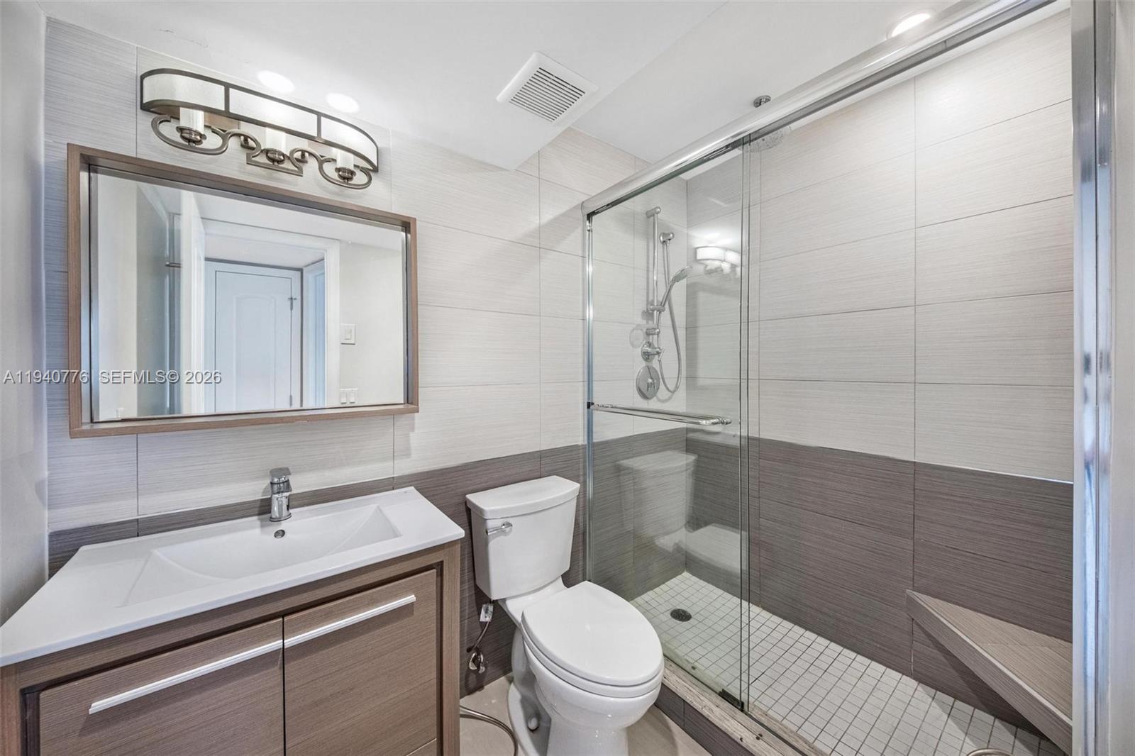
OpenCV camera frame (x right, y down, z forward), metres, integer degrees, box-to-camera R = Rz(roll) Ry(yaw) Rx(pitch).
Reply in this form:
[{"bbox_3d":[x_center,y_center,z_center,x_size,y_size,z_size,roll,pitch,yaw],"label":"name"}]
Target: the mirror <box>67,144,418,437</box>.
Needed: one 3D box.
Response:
[{"bbox_3d":[-0.838,-0.203,1.103,0.757,0.667,0.074,-1,2,-37],"label":"mirror"}]

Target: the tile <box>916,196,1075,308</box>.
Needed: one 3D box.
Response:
[{"bbox_3d":[1.502,-0.432,1.327,0.010,0.305,0.417,-1,2,-37],"label":"tile"}]

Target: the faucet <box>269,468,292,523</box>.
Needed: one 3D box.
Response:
[{"bbox_3d":[-0.799,0.334,1.055,0.050,0.150,0.145,-1,2,-37],"label":"faucet"}]

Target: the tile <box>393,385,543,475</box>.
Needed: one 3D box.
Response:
[{"bbox_3d":[-0.366,0.188,1.522,0.611,0.305,0.010,-1,2,-37],"label":"tile"}]

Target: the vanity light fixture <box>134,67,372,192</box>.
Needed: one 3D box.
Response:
[{"bbox_3d":[-0.825,-0.681,1.079,0.545,0.183,0.112,-1,2,-37],"label":"vanity light fixture"}]

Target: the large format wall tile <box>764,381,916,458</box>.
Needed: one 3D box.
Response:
[{"bbox_3d":[1.196,0.170,1.748,0.010,0.305,0.604,-1,2,-37],"label":"large format wall tile"}]

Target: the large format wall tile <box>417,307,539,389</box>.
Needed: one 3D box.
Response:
[{"bbox_3d":[-0.368,-0.117,1.515,0.611,0.305,0.010,-1,2,-37],"label":"large format wall tile"}]

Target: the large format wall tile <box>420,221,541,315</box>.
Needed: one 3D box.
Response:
[{"bbox_3d":[-0.369,-0.422,1.508,0.611,0.305,0.010,-1,2,-37],"label":"large format wall tile"}]

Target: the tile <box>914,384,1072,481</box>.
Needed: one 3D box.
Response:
[{"bbox_3d":[1.506,0.178,1.342,0.010,0.305,0.417,-1,2,-37],"label":"tile"}]

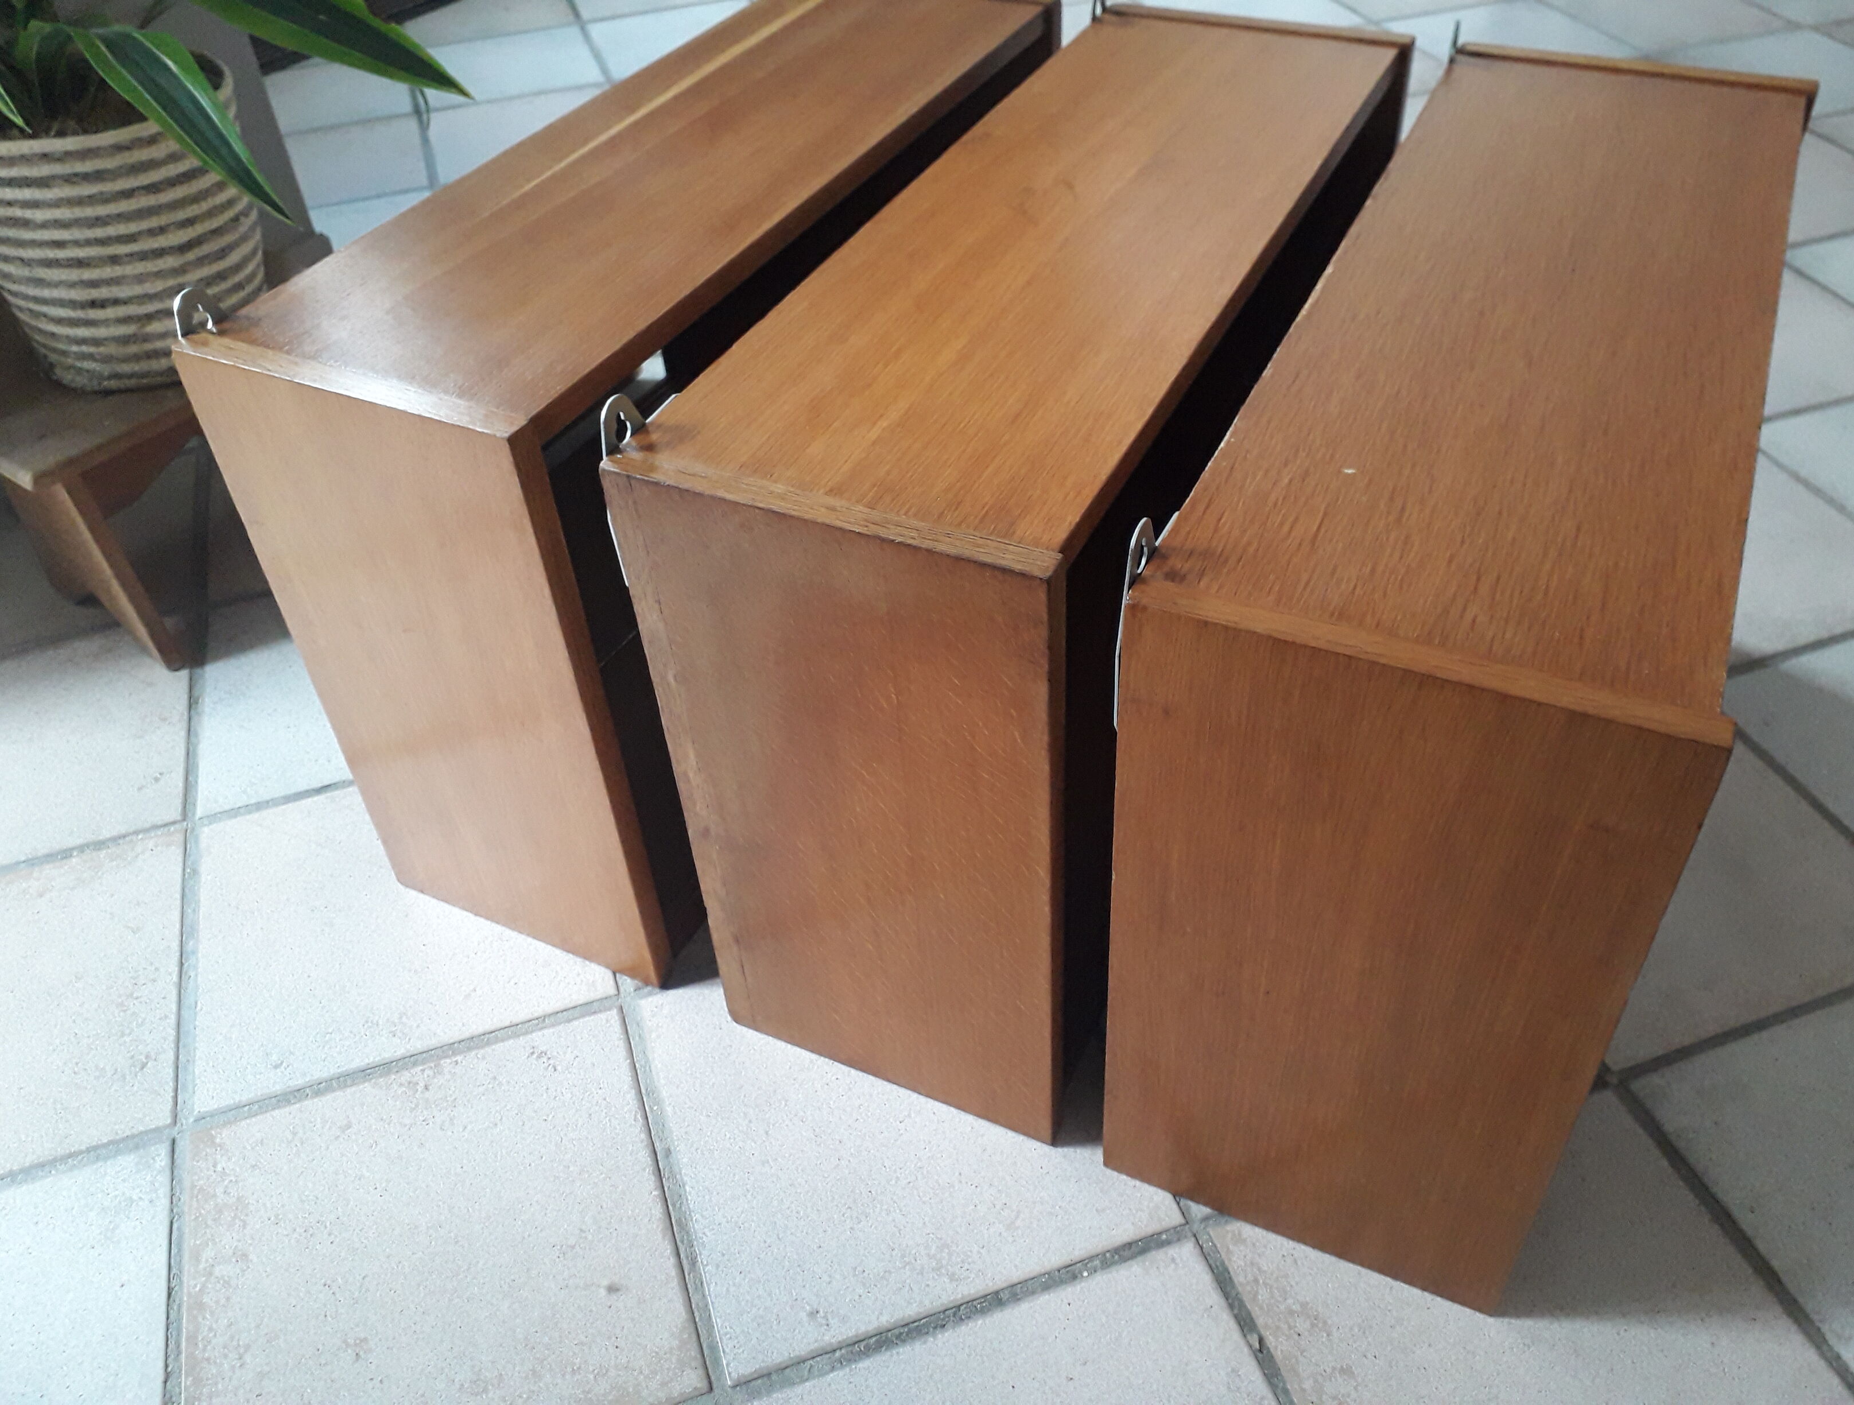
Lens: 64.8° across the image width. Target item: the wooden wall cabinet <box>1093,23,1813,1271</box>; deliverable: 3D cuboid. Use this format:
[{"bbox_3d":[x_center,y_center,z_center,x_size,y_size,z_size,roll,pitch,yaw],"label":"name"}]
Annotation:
[{"bbox_3d":[0.377,-0.066,1.025,0.251,0.497,0.744,17,47,20],"label":"wooden wall cabinet"}]

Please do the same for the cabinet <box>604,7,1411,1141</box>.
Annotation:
[{"bbox_3d":[0.117,-0.144,1.126,0.257,0.496,0.748,16,46,20],"label":"cabinet"}]

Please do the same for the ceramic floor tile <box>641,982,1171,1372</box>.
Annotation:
[{"bbox_3d":[-0.027,0.288,1.044,0.312,0.010,0.307,-15,44,-12],"label":"ceramic floor tile"}]

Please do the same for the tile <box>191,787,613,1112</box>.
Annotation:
[{"bbox_3d":[-0.435,0.167,1.200,0.312,0.010,0.307,-15,44,-12],"label":"tile"}]

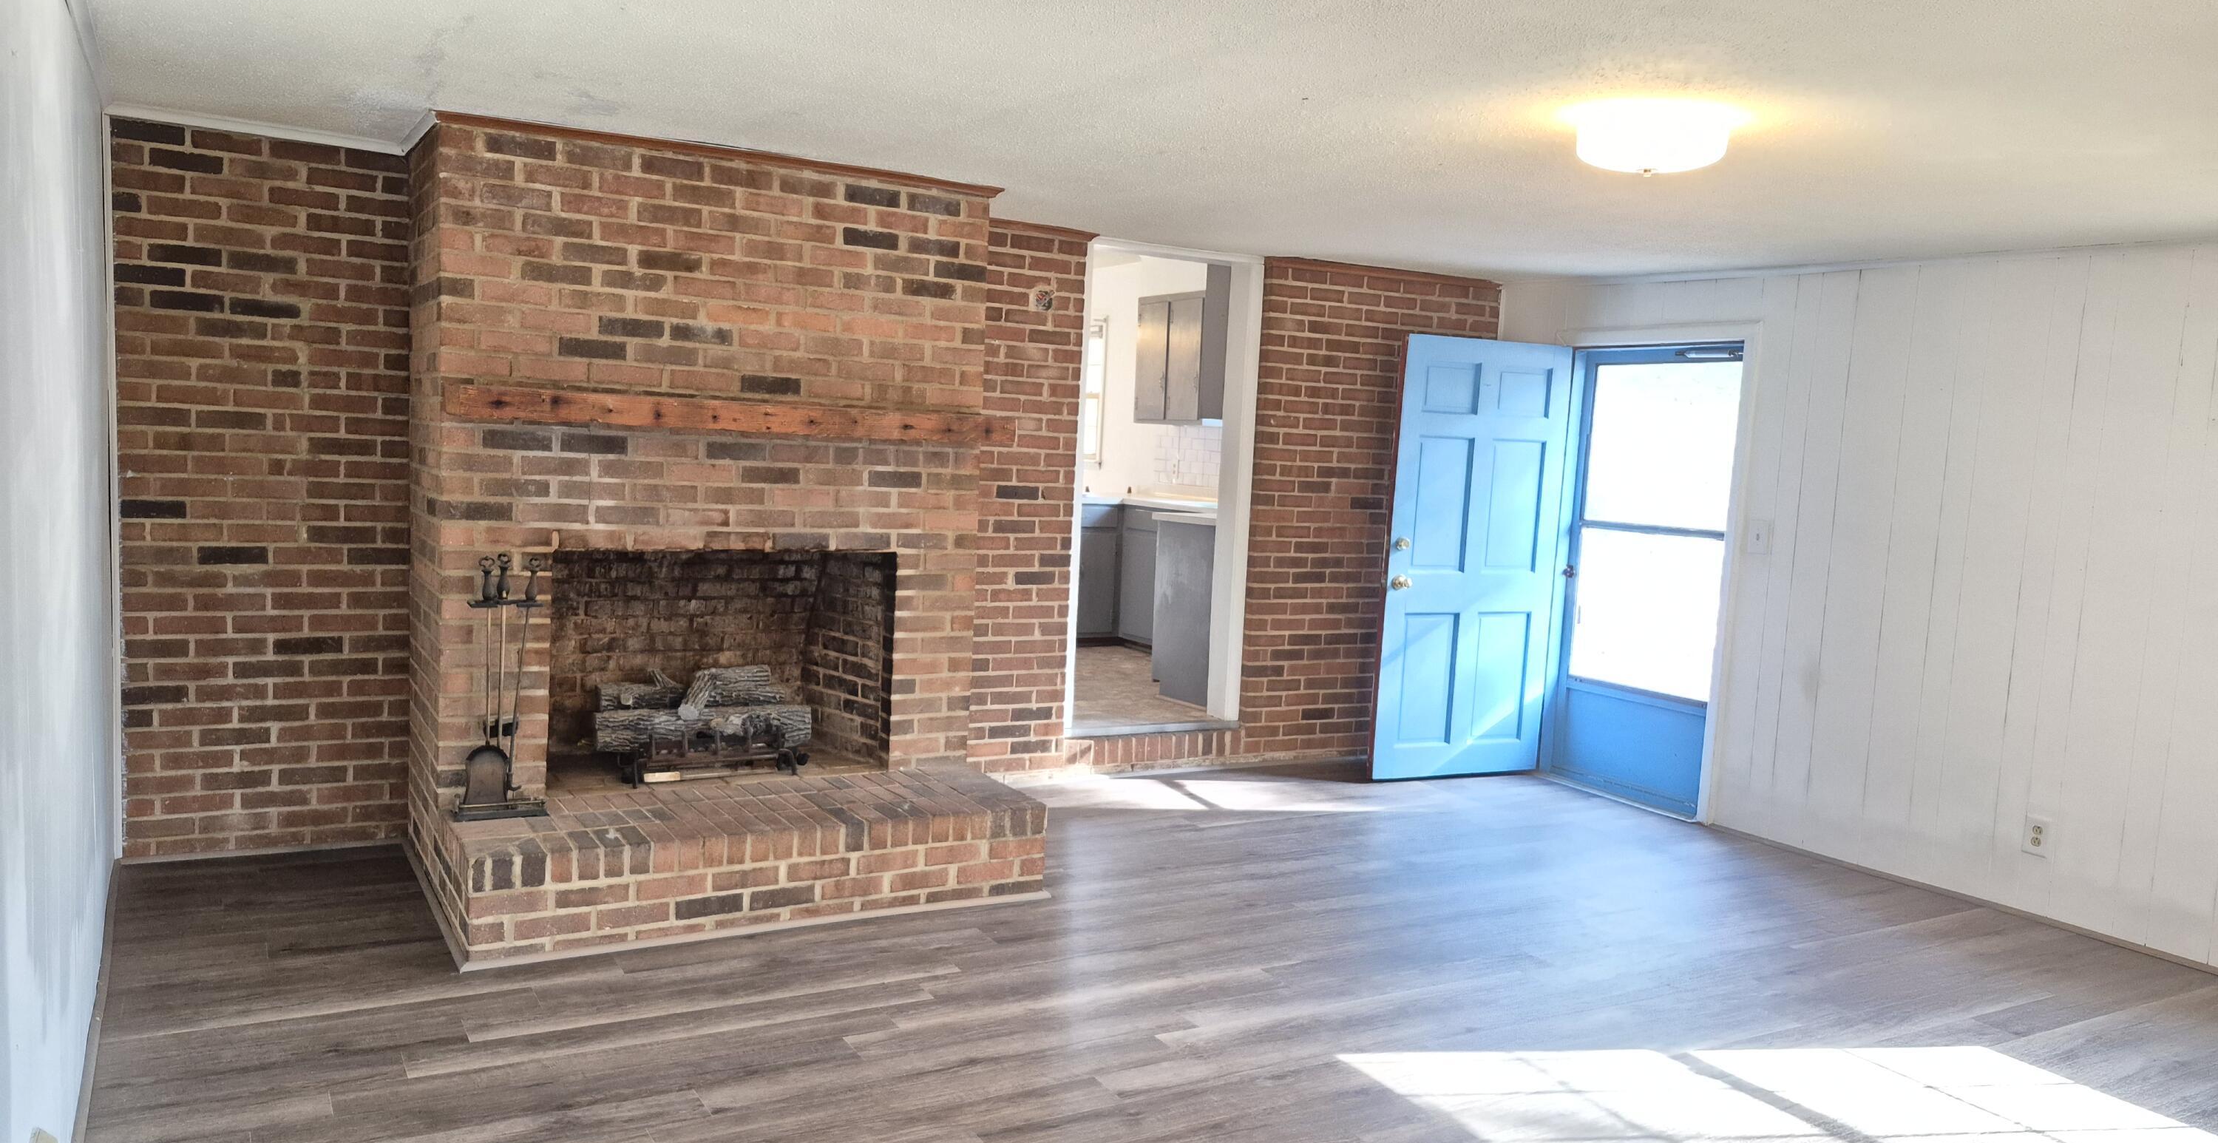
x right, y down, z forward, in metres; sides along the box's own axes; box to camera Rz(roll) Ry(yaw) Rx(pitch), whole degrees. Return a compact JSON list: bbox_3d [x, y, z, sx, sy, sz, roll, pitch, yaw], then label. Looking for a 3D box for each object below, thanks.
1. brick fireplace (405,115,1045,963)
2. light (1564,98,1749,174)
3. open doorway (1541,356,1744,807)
[{"bbox_3d":[-1.235,-0.173,4.862,1.796,2.357,1.273,0,6,-32],"label":"brick fireplace"},{"bbox_3d":[1.306,-1.044,3.555,0.360,0.105,0.360,3,5,0],"label":"light"},{"bbox_3d":[2.443,0.011,6.722,0.150,2.059,0.909,0,6,-32],"label":"open doorway"}]

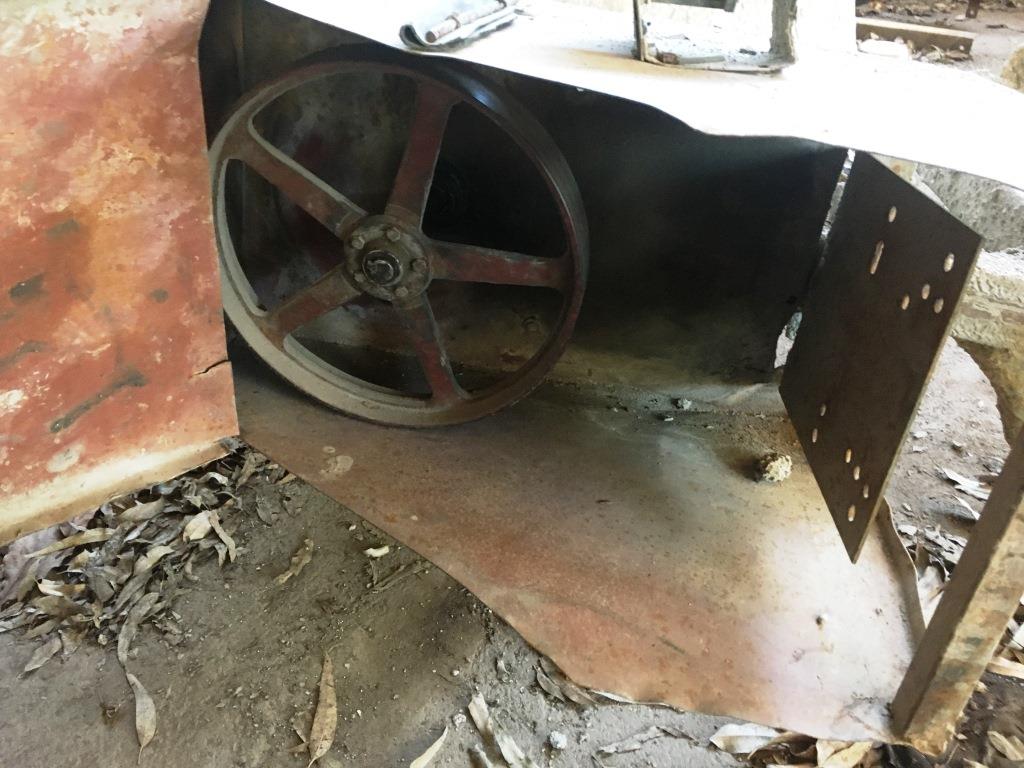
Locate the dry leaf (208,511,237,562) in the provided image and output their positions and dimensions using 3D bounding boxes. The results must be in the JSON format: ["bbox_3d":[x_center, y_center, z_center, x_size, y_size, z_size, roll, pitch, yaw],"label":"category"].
[{"bbox_3d":[-0.403,0.212,1.194,0.016,0.020,0.091,-15,39,-29],"label":"dry leaf"}]

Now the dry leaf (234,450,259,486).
[{"bbox_3d":[-0.408,0.130,1.323,0.018,0.018,0.070,8,33,3],"label":"dry leaf"}]

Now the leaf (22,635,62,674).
[{"bbox_3d":[-0.684,0.397,1.248,0.030,0.020,0.084,15,32,15],"label":"leaf"}]

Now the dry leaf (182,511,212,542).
[{"bbox_3d":[-0.543,0.244,1.482,0.042,0.030,0.081,0,31,-10],"label":"dry leaf"}]

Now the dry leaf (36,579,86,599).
[{"bbox_3d":[-0.564,0.256,1.075,0.061,0.015,0.018,8,33,3],"label":"dry leaf"}]

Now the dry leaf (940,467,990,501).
[{"bbox_3d":[0.776,0.172,1.462,0.086,0.015,0.032,31,41,33],"label":"dry leaf"}]

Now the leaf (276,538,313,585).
[{"bbox_3d":[-0.362,0.306,1.467,0.032,0.018,0.115,11,31,8],"label":"leaf"}]

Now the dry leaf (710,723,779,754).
[{"bbox_3d":[0.276,0.416,1.006,0.084,0.016,0.035,-1,34,-10],"label":"dry leaf"}]

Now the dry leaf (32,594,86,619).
[{"bbox_3d":[-0.561,0.276,1.063,0.066,0.015,0.022,9,33,5],"label":"dry leaf"}]

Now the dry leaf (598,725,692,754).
[{"bbox_3d":[0.189,0.506,1.224,0.138,0.020,0.037,0,31,-11],"label":"dry leaf"}]

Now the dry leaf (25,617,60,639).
[{"bbox_3d":[-0.700,0.365,1.282,0.024,0.020,0.060,18,33,20],"label":"dry leaf"}]

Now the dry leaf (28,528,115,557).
[{"bbox_3d":[-0.577,0.209,1.126,0.102,0.018,0.018,-11,37,-24],"label":"dry leaf"}]

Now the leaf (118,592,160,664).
[{"bbox_3d":[-0.460,0.299,1.058,0.022,0.020,0.094,4,33,-3],"label":"leaf"}]

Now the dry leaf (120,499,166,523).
[{"bbox_3d":[-0.636,0.221,1.484,0.090,0.030,0.037,-19,39,-35],"label":"dry leaf"}]

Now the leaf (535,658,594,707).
[{"bbox_3d":[0.064,0.367,1.052,0.076,0.018,0.030,30,40,32],"label":"leaf"}]

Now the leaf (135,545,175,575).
[{"bbox_3d":[-0.592,0.287,1.402,0.033,0.030,0.083,18,33,19],"label":"leaf"}]

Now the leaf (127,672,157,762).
[{"bbox_3d":[-0.508,0.454,1.187,0.029,0.018,0.156,-10,34,-25],"label":"leaf"}]

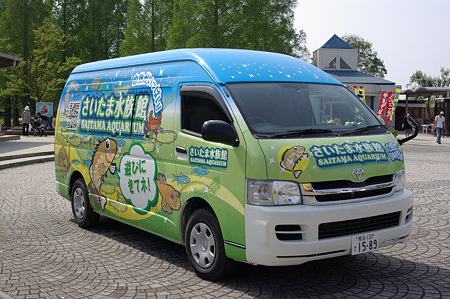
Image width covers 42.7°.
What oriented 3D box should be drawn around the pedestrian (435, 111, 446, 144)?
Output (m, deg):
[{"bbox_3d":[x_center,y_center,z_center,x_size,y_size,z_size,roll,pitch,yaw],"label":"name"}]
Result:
[{"bbox_3d":[10.672,-1.075,28.500,0.550,1.620,0.420,1,4,14],"label":"pedestrian"}]

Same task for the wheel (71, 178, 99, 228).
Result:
[{"bbox_3d":[-1.856,0.716,7.794,0.210,0.690,0.690,-3,4,-34],"label":"wheel"}]

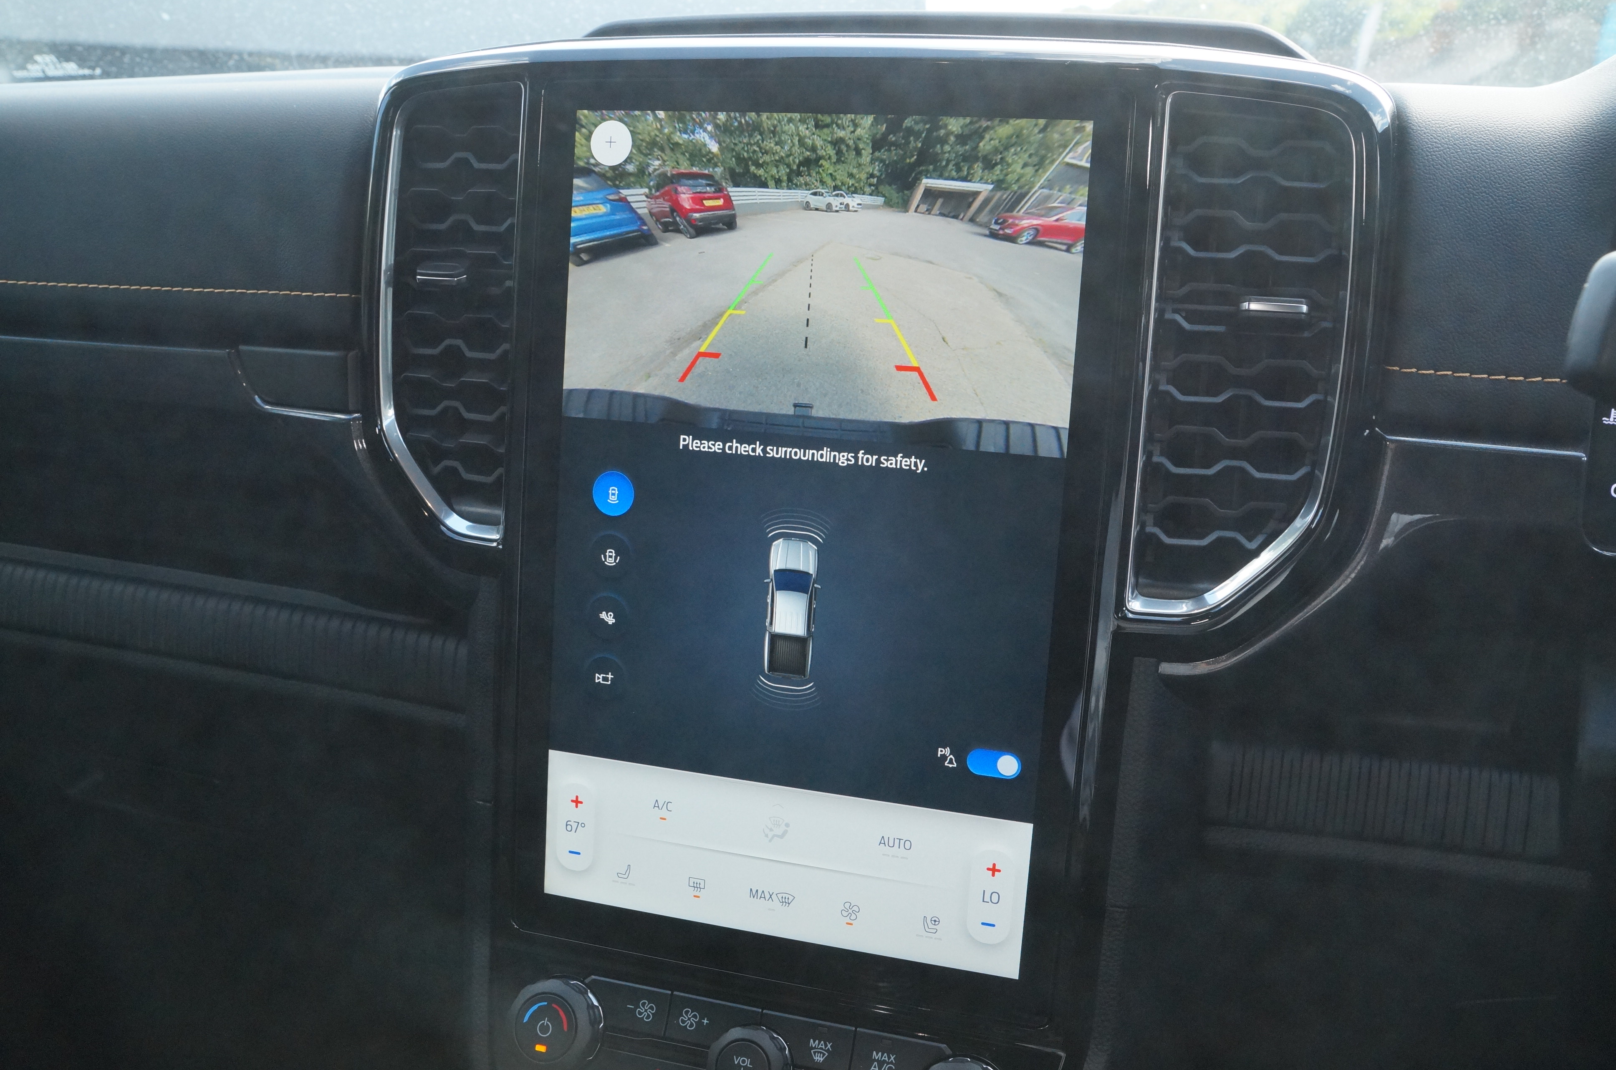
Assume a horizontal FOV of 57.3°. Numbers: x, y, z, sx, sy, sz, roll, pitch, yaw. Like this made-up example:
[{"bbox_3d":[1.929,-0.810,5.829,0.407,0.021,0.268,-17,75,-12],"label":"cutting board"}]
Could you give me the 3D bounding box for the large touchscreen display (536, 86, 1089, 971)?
[{"bbox_3d":[-0.002,0.001,0.468,0.163,0.260,0.015,6,8,16],"label":"large touchscreen display"}]

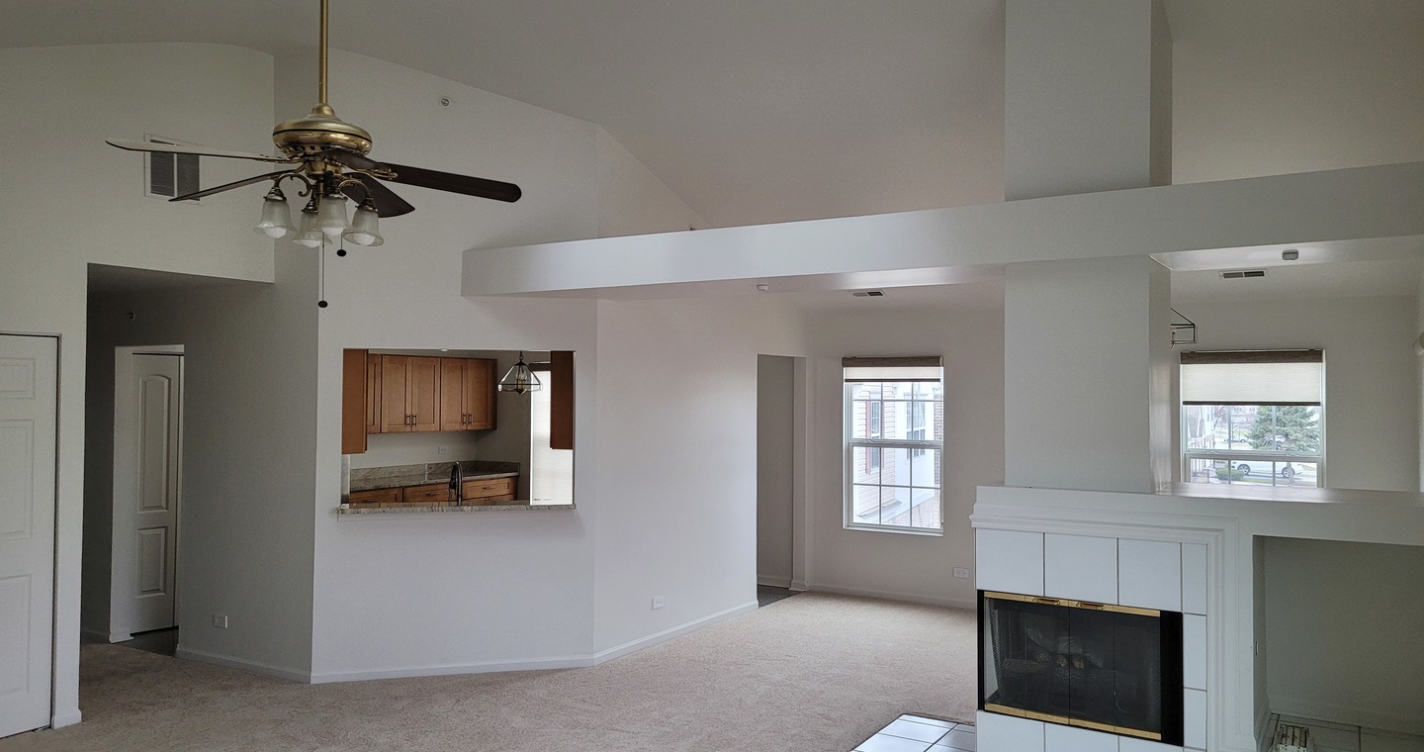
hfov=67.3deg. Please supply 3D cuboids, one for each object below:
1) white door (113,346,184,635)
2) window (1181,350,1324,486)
[{"bbox_3d":[-3.795,0.818,7.265,0.765,2.050,0.130,0,-1,31],"label":"white door"},{"bbox_3d":[3.908,0.574,7.752,0.920,1.515,0.100,0,-1,31],"label":"window"}]

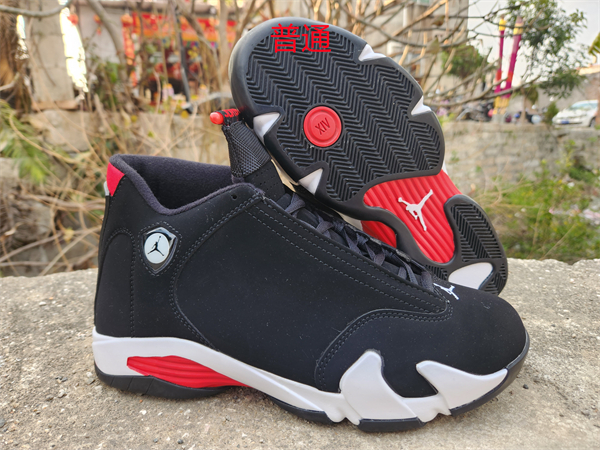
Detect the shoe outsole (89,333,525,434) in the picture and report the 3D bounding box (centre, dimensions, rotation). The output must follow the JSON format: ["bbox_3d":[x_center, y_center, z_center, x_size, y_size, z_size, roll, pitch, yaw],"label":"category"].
[{"bbox_3d":[0.007,0.087,0.274,0.300,0.038,0.106,1,16,2],"label":"shoe outsole"}]

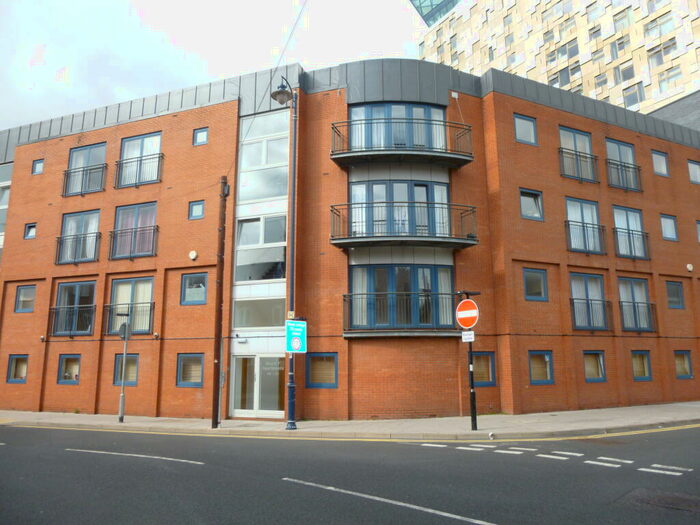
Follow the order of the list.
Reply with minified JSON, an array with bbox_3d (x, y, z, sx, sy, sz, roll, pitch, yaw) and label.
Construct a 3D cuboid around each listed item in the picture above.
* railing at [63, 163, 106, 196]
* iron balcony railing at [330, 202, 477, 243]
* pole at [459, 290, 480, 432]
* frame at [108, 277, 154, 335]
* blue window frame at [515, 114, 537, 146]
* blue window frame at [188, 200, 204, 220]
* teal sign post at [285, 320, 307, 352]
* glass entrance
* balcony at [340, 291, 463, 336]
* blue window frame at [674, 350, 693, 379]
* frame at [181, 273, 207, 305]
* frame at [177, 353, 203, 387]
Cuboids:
[{"bbox_3d":[-10.904,-3.321,20.731,2.271,1.129,0.170,-4,-11,20],"label":"railing"},{"bbox_3d":[1.776,-1.175,16.446,4.791,1.263,1.324,0,-10,-3],"label":"iron balcony railing"},{"bbox_3d":[3.084,2.473,12.884,0.300,3.500,0.740,7,-12,-36],"label":"pole"},{"bbox_3d":[-8.047,1.603,18.680,1.961,2.058,0.120,-4,-11,20],"label":"frame"},{"bbox_3d":[6.387,-4.792,18.344,1.067,1.080,0.120,5,-11,-26],"label":"blue window frame"},{"bbox_3d":[-5.591,-1.891,18.581,0.660,0.665,0.110,-4,-11,20],"label":"blue window frame"},{"bbox_3d":[-1.532,2.139,14.530,0.719,0.900,0.050,8,-14,-39],"label":"teal sign post"},{"bbox_3d":[-2.980,3.973,16.247,2.027,1.967,0.120,-4,-11,21],"label":"glass entrance"},{"bbox_3d":[1.728,1.679,15.874,3.830,1.277,1.156,0,-10,-3],"label":"balcony"},{"bbox_3d":[13.365,4.108,20.222,1.035,1.078,0.100,4,-11,-25],"label":"blue window frame"},{"bbox_3d":[-5.453,0.943,17.720,1.114,1.094,0.100,-4,-11,21],"label":"frame"},{"bbox_3d":[-5.448,3.688,17.317,1.099,1.106,0.120,-4,-11,20],"label":"frame"}]

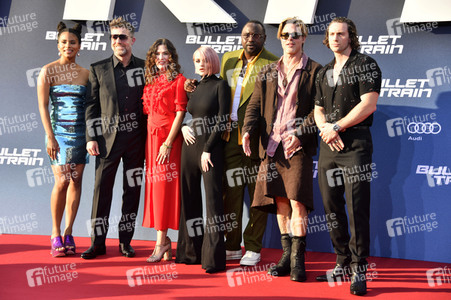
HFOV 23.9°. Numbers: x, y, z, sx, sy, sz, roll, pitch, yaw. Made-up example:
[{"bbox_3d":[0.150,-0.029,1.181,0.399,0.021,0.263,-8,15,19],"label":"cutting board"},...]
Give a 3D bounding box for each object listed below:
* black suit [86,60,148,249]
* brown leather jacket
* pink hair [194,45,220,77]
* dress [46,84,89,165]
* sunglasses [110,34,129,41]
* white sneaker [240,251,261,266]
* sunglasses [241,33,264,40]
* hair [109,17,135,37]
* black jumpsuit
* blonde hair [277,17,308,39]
[{"bbox_3d":[-0.846,0.008,8.294,0.520,1.490,0.340,1,5,3],"label":"black suit"},{"bbox_3d":[0.408,-0.301,7.547,0.550,0.710,0.340,2,5,12],"label":"brown leather jacket"},{"bbox_3d":[-0.142,-0.677,8.100,0.195,0.225,0.220,2,4,25],"label":"pink hair"},{"bbox_3d":[-1.235,-0.197,8.319,0.340,0.625,0.250,1,5,0],"label":"dress"},{"bbox_3d":[-0.812,-0.866,8.187,0.145,0.045,0.130,2,5,17],"label":"sunglasses"},{"bbox_3d":[0.195,0.803,8.136,0.112,0.110,0.300,2,5,20],"label":"white sneaker"},{"bbox_3d":[0.217,-0.883,8.300,0.147,0.050,0.145,2,4,16],"label":"sunglasses"},{"bbox_3d":[-0.797,-0.953,8.208,0.175,0.150,0.200,2,5,17],"label":"hair"},{"bbox_3d":[-0.163,0.178,7.887,0.400,1.440,0.330,4,6,30],"label":"black jumpsuit"},{"bbox_3d":[0.474,-0.857,7.477,0.200,0.170,0.230,1,5,10],"label":"blonde hair"}]

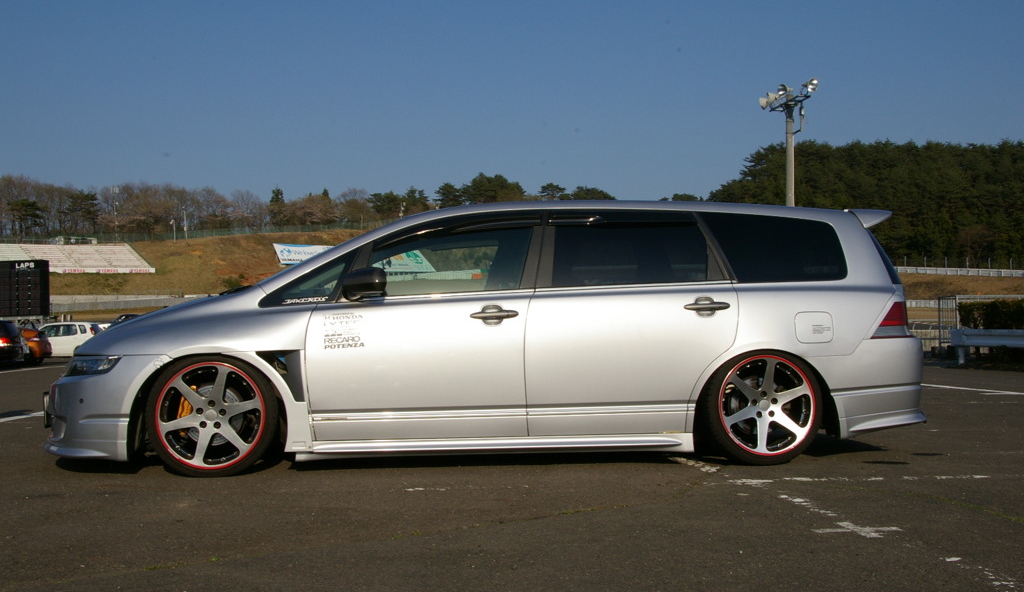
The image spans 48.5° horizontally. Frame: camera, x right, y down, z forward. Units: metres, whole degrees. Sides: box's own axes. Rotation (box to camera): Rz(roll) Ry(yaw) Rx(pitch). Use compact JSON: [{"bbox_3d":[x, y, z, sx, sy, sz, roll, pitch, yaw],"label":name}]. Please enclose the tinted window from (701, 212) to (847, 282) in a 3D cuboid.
[{"bbox_3d":[1.404,-0.265,6.095,0.820,0.375,0.110,0,-1,-8],"label":"tinted window"}]

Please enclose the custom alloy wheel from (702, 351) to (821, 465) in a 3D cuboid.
[{"bbox_3d":[1.305,0.575,6.035,0.630,0.620,0.230,0,-1,-8],"label":"custom alloy wheel"}]

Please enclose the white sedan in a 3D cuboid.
[{"bbox_3d":[-17.200,1.740,43.200,3.500,1.530,1.520,0,-1,1],"label":"white sedan"}]

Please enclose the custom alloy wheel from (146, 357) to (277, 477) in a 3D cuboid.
[{"bbox_3d":[-1.479,0.590,5.654,0.625,0.615,0.230,0,-1,-8],"label":"custom alloy wheel"}]

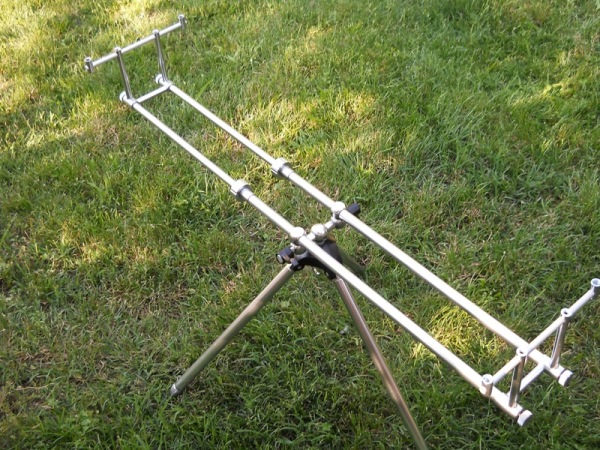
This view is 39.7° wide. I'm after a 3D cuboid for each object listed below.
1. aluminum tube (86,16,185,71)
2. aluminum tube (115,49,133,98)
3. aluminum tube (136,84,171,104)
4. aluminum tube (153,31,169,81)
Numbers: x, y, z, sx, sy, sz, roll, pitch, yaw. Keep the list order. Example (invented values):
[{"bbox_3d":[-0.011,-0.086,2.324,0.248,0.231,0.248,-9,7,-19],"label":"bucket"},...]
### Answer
[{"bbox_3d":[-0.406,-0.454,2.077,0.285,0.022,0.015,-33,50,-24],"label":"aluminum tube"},{"bbox_3d":[-0.444,-0.379,2.100,0.013,0.151,0.013,-33,50,-24],"label":"aluminum tube"},{"bbox_3d":[-0.385,-0.342,2.173,0.097,0.012,0.012,-33,50,-24],"label":"aluminum tube"},{"bbox_3d":[-0.358,-0.433,2.146,0.013,0.151,0.013,-33,50,-24],"label":"aluminum tube"}]

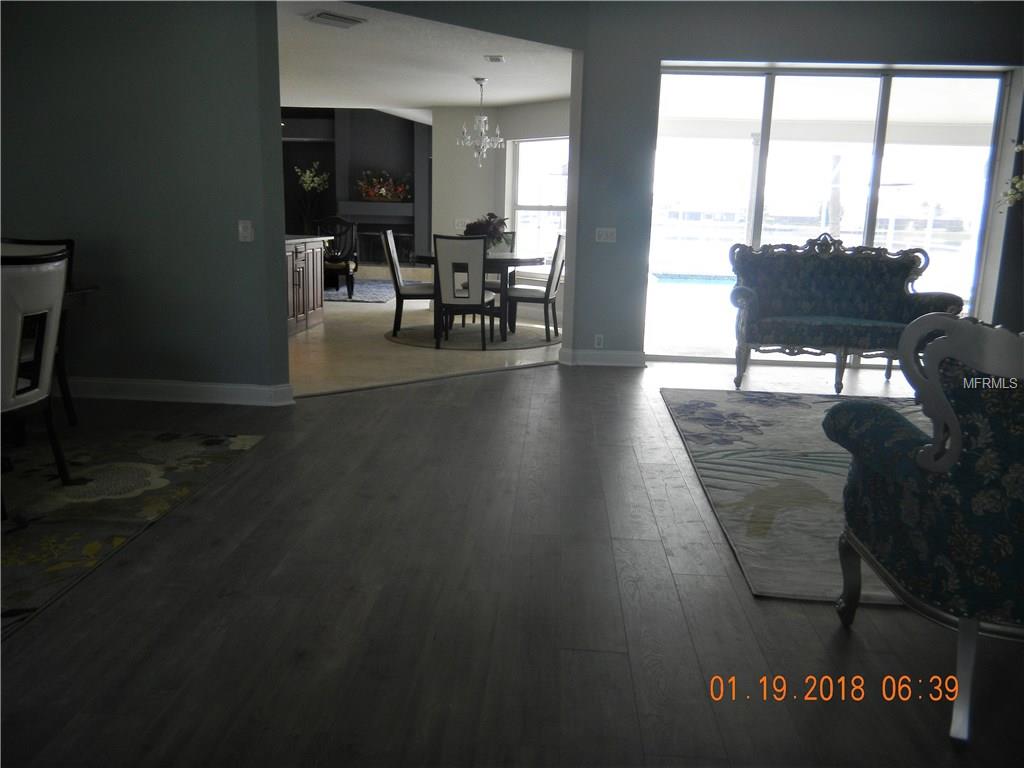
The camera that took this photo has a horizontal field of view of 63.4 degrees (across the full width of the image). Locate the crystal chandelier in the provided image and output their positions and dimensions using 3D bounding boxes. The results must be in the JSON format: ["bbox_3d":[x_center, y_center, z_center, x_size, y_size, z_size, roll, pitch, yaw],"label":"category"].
[{"bbox_3d":[-0.290,-2.465,7.799,0.440,0.800,0.440,2,12,3],"label":"crystal chandelier"}]

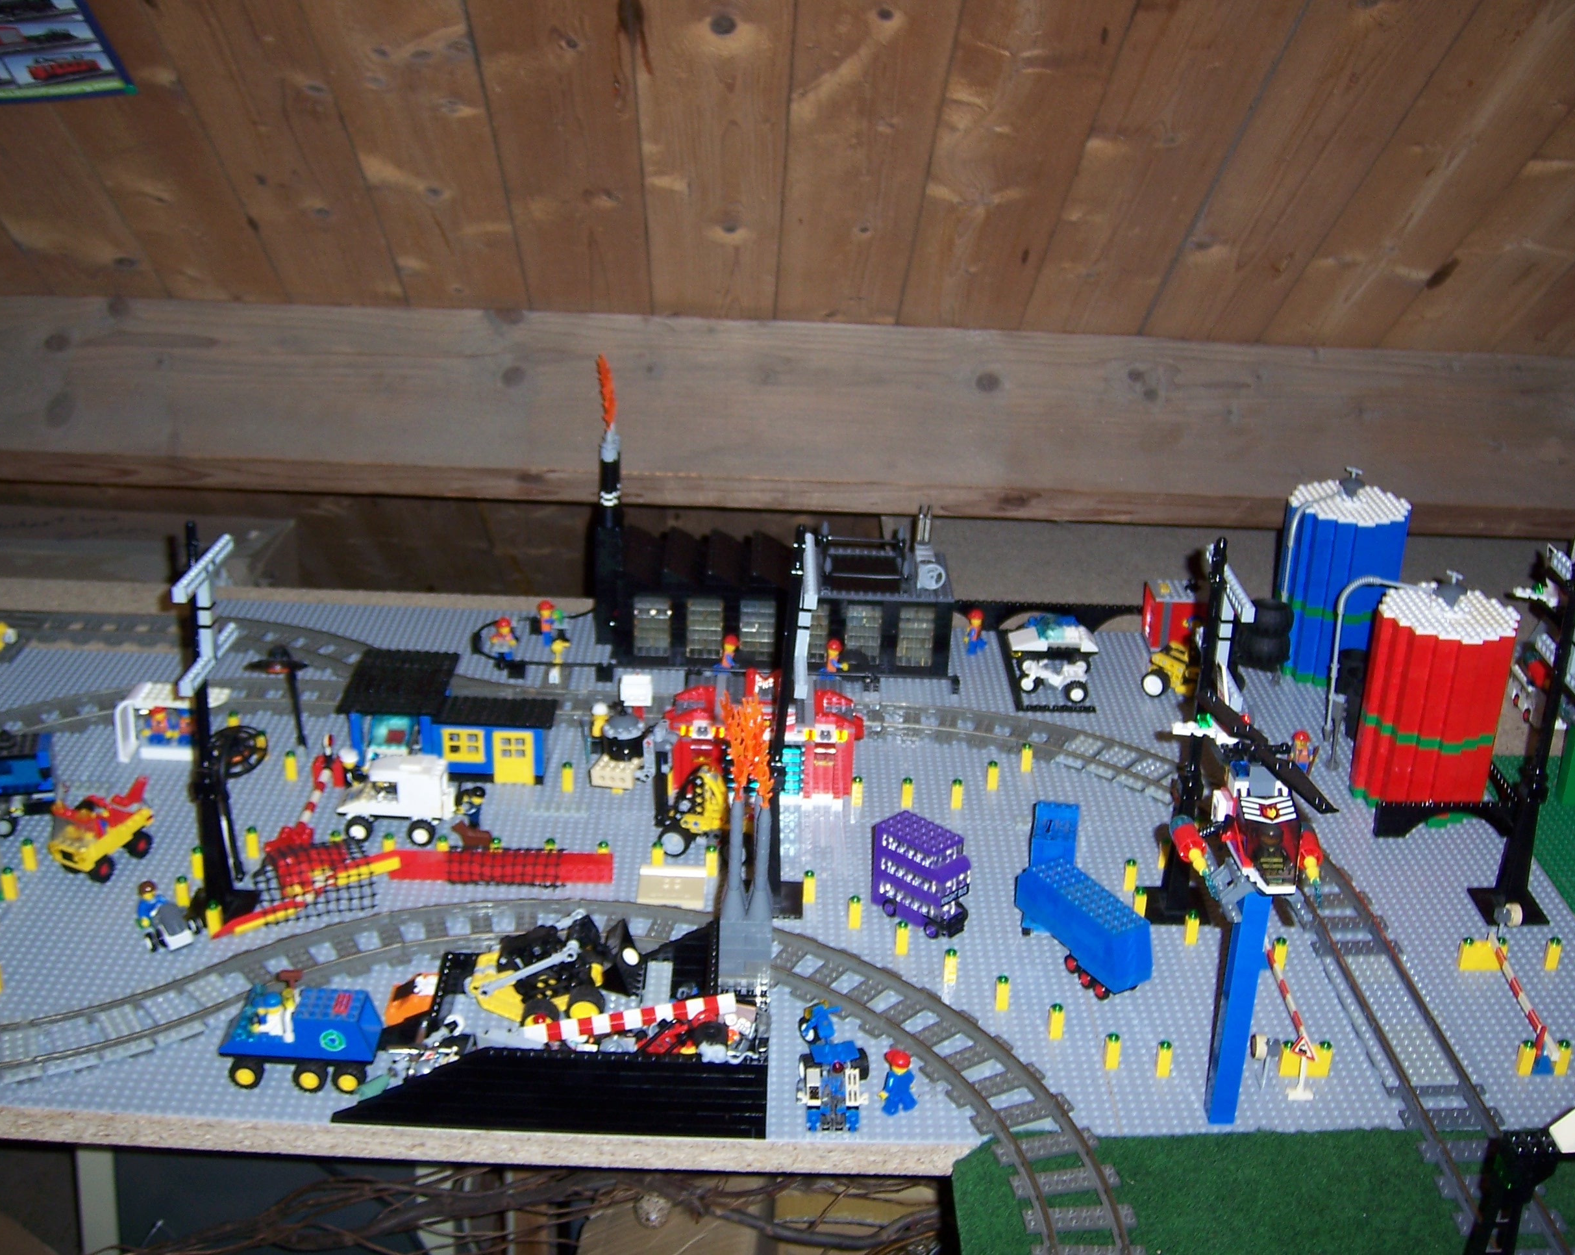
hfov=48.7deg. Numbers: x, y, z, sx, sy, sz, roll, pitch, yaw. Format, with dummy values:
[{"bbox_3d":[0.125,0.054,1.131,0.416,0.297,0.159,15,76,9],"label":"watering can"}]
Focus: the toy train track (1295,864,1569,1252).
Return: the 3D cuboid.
[{"bbox_3d":[0.411,0.262,1.159,0.064,0.009,0.416,2,25,-1],"label":"toy train track"}]

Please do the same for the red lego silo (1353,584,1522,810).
[{"bbox_3d":[0.528,0.060,1.418,0.113,0.170,0.113,2,25,-1],"label":"red lego silo"}]

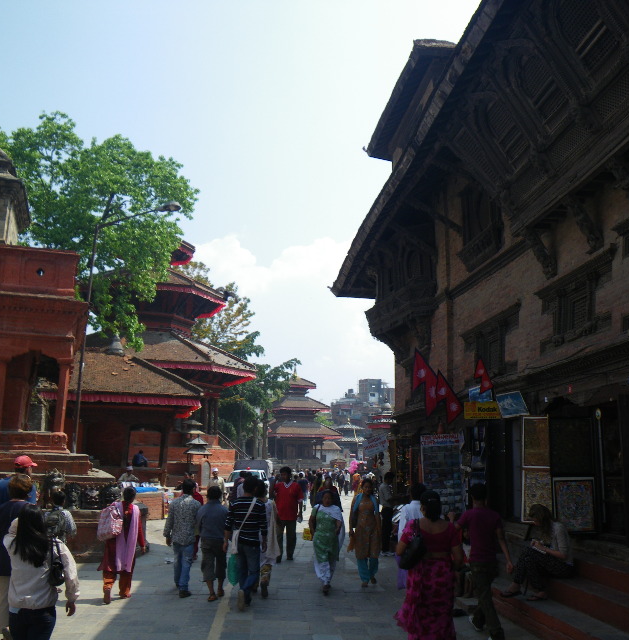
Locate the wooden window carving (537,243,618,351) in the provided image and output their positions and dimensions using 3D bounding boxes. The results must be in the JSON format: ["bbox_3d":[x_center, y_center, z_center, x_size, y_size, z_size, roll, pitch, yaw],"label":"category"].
[{"bbox_3d":[3.873,-0.195,10.428,0.280,1.030,2.400,2,-12,-5],"label":"wooden window carving"}]

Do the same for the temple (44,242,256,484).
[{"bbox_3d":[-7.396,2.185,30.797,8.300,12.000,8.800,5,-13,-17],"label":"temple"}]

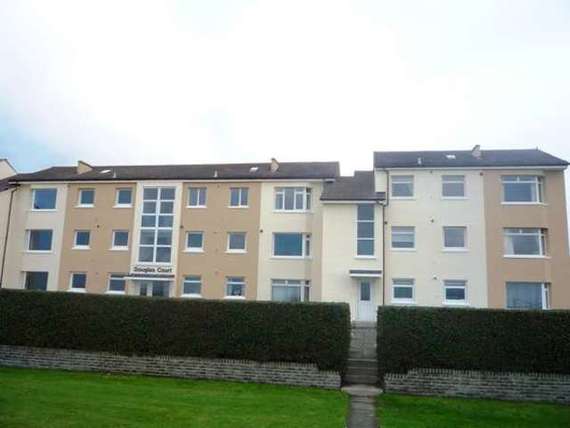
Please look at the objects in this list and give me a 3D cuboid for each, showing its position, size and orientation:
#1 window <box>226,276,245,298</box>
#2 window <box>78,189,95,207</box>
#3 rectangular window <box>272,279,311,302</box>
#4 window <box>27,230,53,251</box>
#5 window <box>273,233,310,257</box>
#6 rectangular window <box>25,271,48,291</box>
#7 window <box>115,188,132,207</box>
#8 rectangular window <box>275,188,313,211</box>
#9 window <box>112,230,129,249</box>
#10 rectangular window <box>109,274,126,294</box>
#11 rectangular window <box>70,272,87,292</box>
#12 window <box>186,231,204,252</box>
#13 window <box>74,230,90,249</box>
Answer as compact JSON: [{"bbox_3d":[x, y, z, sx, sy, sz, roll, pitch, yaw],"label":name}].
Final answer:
[{"bbox_3d":[-2.821,4.217,28.280,1.130,1.242,0.130,0,-8,10],"label":"window"},{"bbox_3d":[-12.452,-1.021,31.157,1.133,1.253,0.150,0,-10,10],"label":"window"},{"bbox_3d":[0.367,4.389,27.722,2.179,1.410,0.200,0,-8,10],"label":"rectangular window"},{"bbox_3d":[-15.246,1.676,30.729,1.851,1.373,0.130,0,-8,10],"label":"window"},{"bbox_3d":[0.402,1.816,28.562,2.242,1.472,0.250,0,-10,10],"label":"window"},{"bbox_3d":[-15.480,4.296,30.760,1.701,1.420,0.200,0,-10,10],"label":"rectangular window"},{"bbox_3d":[-9.990,-1.007,30.733,1.156,1.236,0.150,0,-10,10],"label":"window"},{"bbox_3d":[0.467,-0.815,29.004,2.218,1.519,0.250,0,-10,10],"label":"rectangular window"},{"bbox_3d":[-9.925,1.589,29.853,1.061,1.184,0.130,0,-8,10],"label":"window"},{"bbox_3d":[-10.000,4.171,29.486,1.137,1.201,0.130,0,-8,10],"label":"rectangular window"},{"bbox_3d":[-12.471,4.145,29.903,1.051,1.194,0.130,0,-8,10],"label":"rectangular window"},{"bbox_3d":[-5.264,1.647,29.066,1.080,1.211,0.130,0,-8,10],"label":"window"},{"bbox_3d":[-12.581,1.602,30.727,1.097,1.179,0.150,0,-10,10],"label":"window"}]

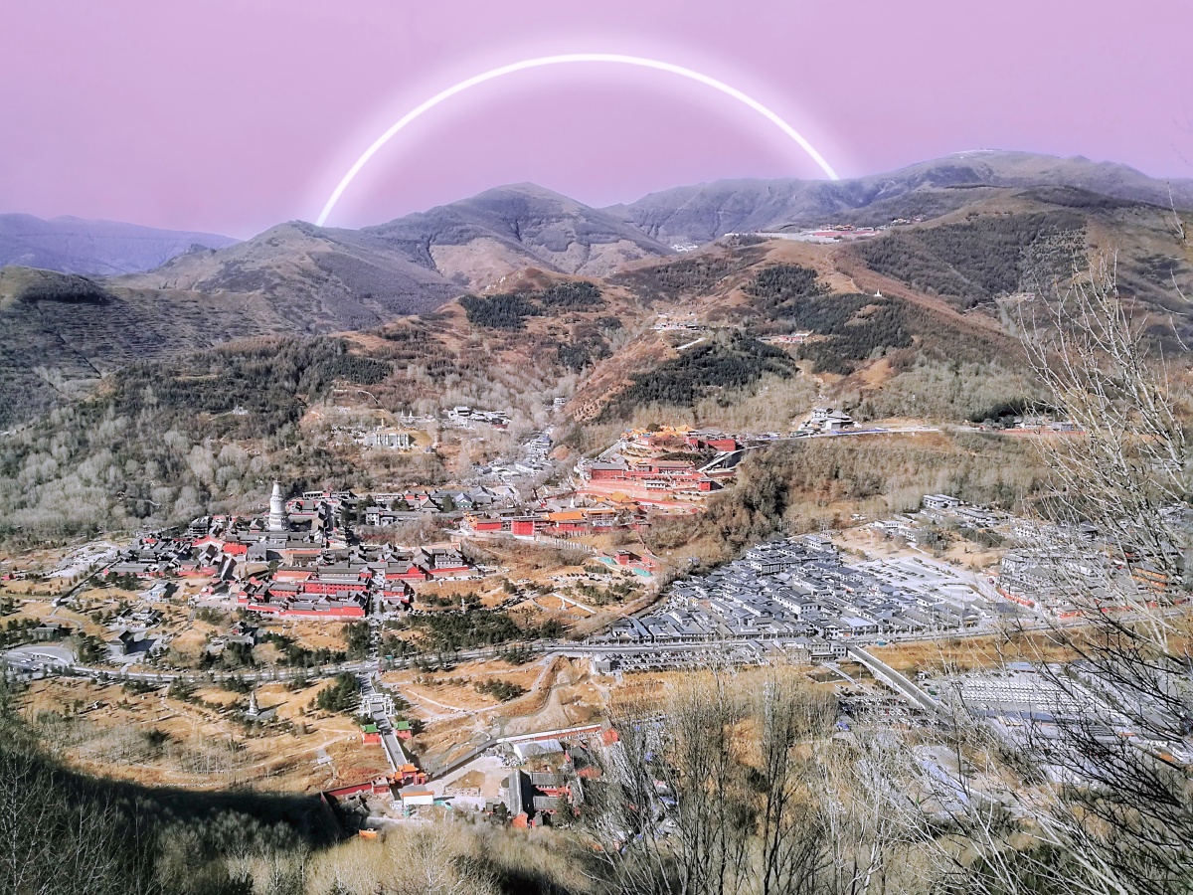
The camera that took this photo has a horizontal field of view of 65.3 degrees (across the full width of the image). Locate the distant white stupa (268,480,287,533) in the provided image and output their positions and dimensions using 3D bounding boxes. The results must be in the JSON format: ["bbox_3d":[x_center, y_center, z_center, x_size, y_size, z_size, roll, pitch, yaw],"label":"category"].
[{"bbox_3d":[-326.000,60.500,952.000,19.500,56.500,19.500,1,10,3],"label":"distant white stupa"}]

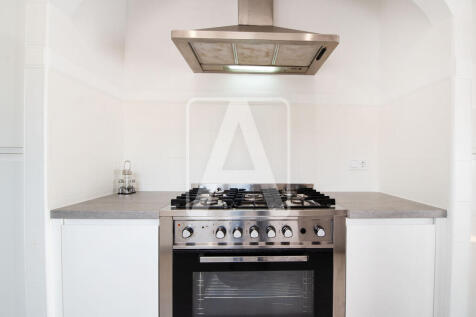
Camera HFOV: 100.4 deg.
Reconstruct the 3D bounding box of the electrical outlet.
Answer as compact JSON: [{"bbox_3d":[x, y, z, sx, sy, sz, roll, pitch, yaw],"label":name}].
[{"bbox_3d":[0.951,0.055,1.550,0.142,0.080,0.014,0,0,1],"label":"electrical outlet"}]

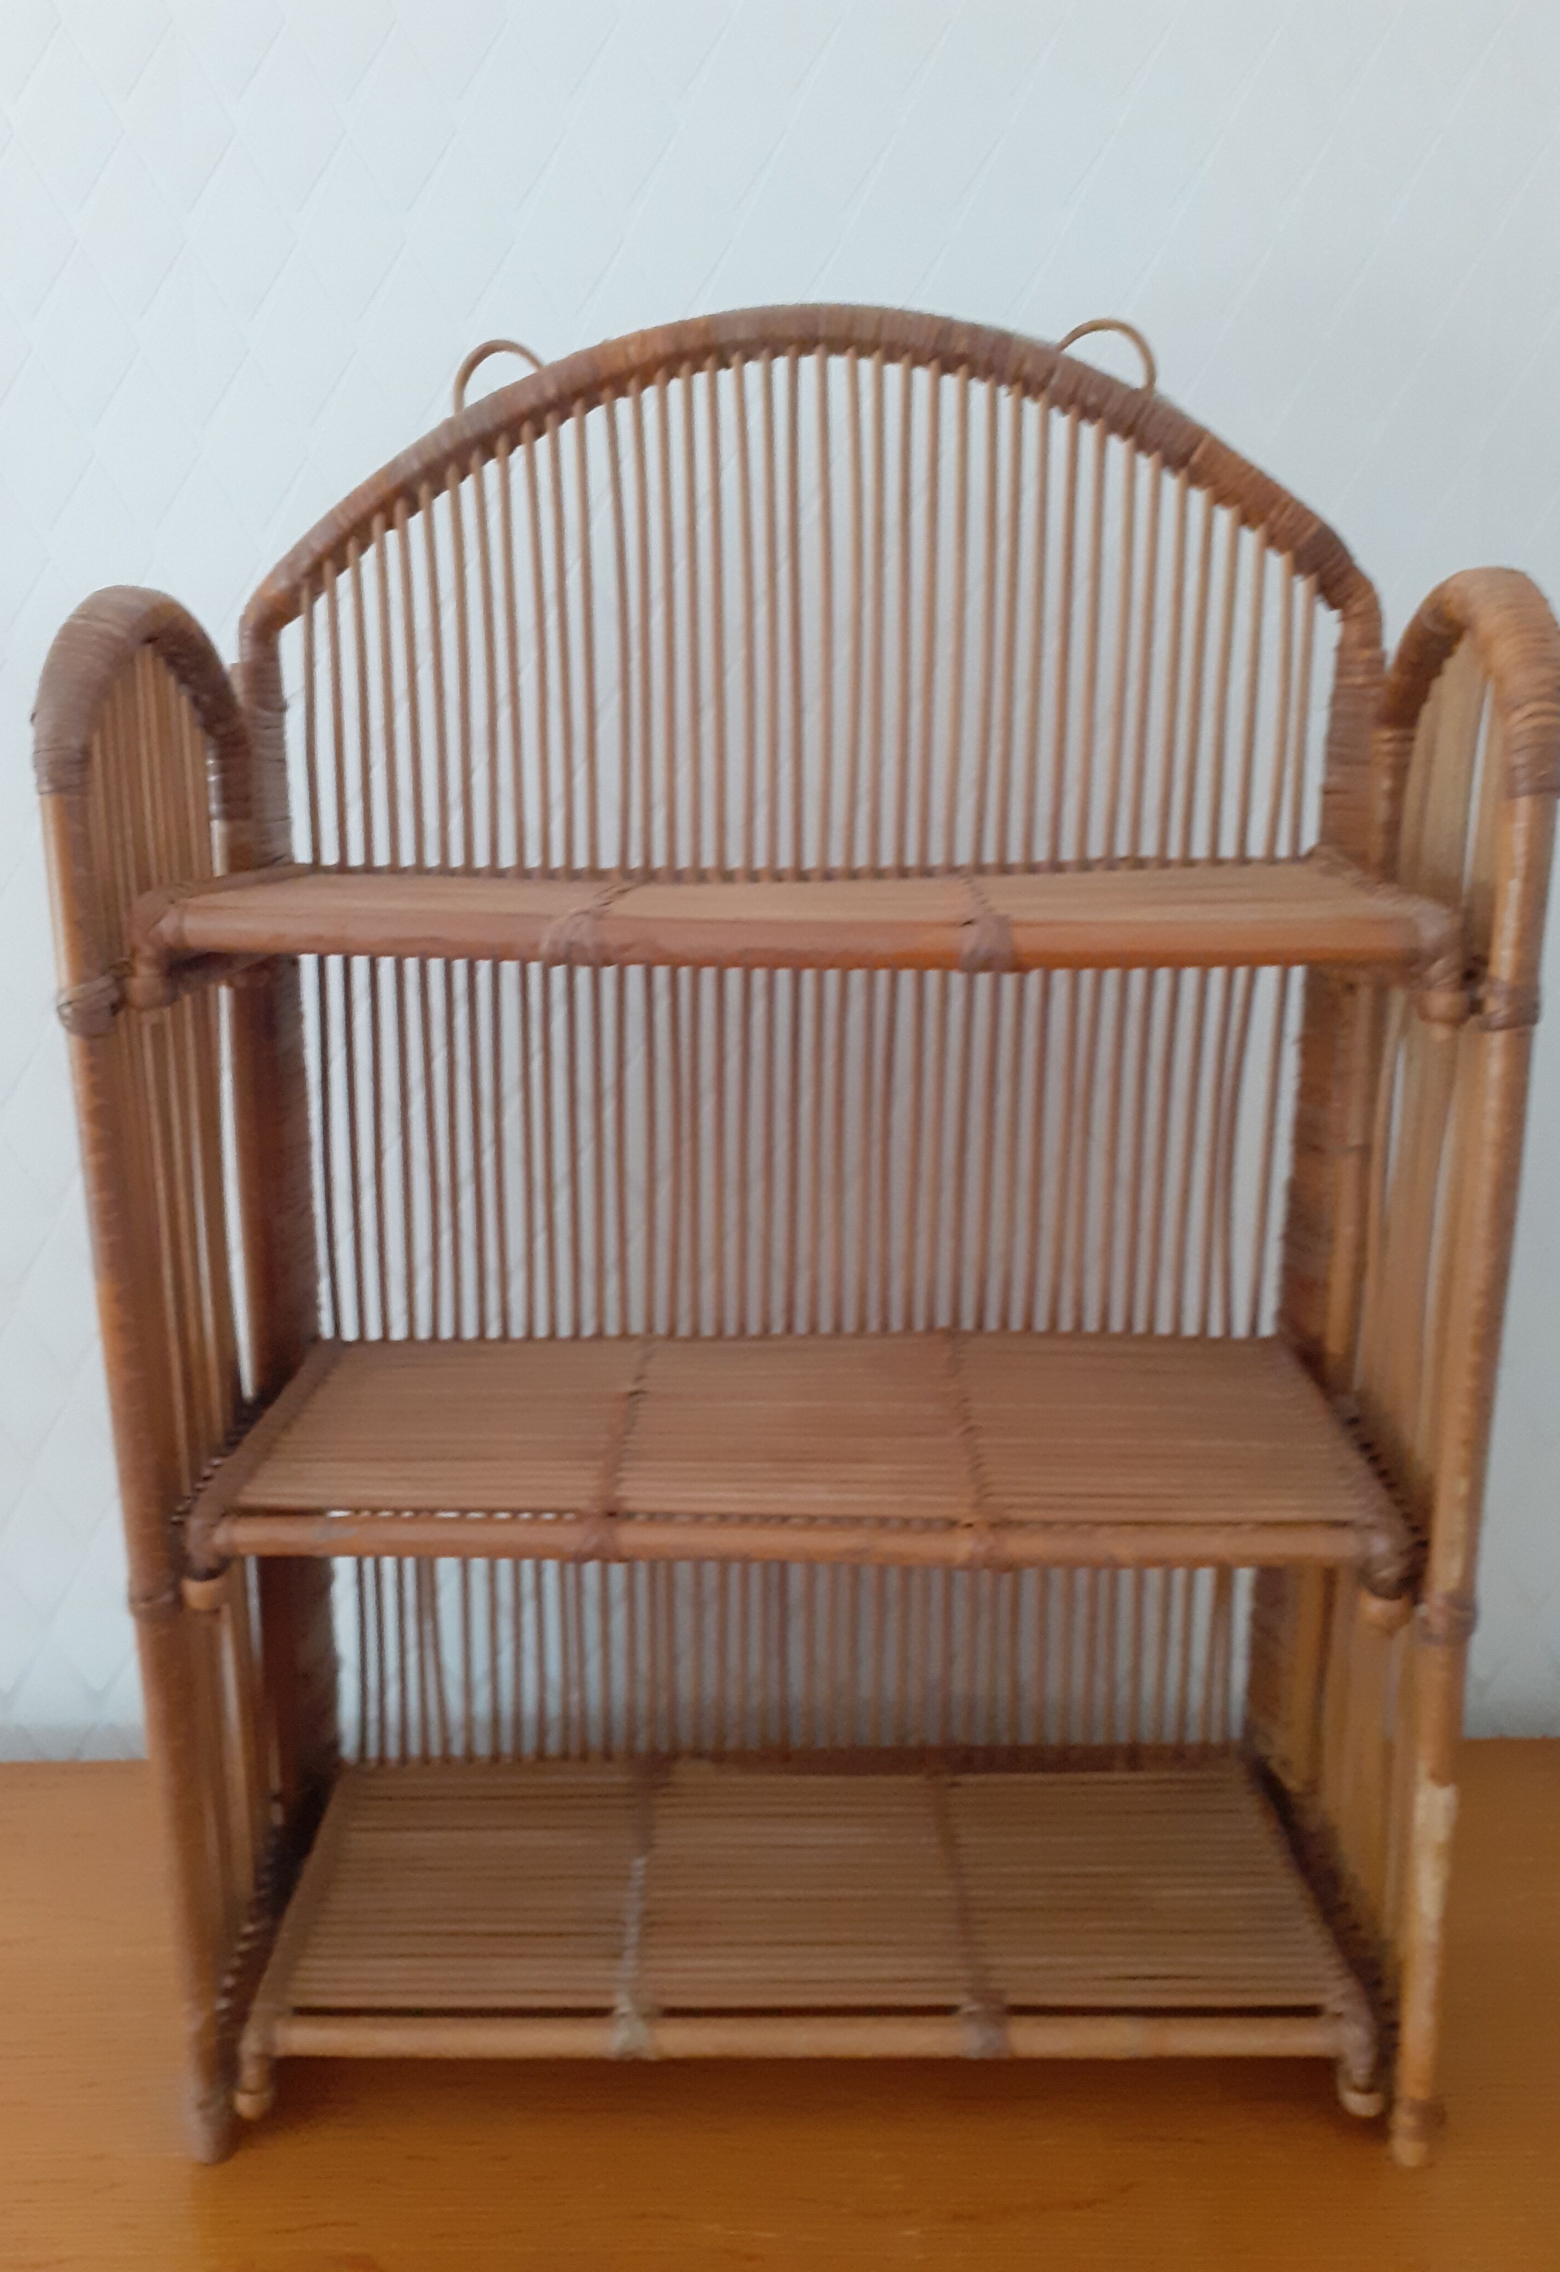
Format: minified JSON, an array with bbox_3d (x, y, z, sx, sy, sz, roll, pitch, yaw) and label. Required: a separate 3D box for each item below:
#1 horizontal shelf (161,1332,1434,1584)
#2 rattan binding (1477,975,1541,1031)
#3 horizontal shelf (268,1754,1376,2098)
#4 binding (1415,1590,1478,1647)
[{"bbox_3d":[0.007,0.116,0.665,0.406,0.021,0.162,0,15,1],"label":"horizontal shelf"},{"bbox_3d":[0.225,-0.041,0.547,0.018,0.015,0.020,0,14,1],"label":"rattan binding"},{"bbox_3d":[0.008,0.315,0.718,0.412,0.026,0.162,0,15,1],"label":"horizontal shelf"},{"bbox_3d":[0.224,0.162,0.596,0.019,0.017,0.019,0,15,1],"label":"binding"}]

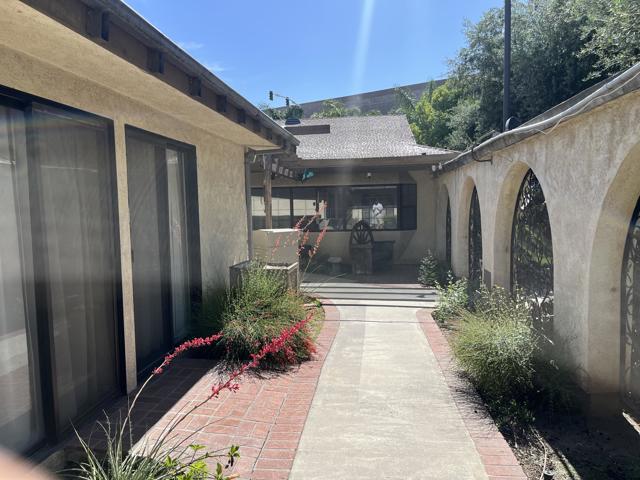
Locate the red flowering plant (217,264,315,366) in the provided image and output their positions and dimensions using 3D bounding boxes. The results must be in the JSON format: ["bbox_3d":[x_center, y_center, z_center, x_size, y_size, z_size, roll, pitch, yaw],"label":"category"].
[{"bbox_3d":[-0.543,0.708,5.061,0.836,0.781,1.028,-1,3,10],"label":"red flowering plant"}]

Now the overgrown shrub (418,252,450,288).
[{"bbox_3d":[2.038,0.525,8.627,0.507,0.644,0.548,-1,3,7],"label":"overgrown shrub"}]

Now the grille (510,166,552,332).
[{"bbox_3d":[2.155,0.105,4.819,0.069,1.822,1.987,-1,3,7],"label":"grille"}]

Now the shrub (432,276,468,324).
[{"bbox_3d":[1.662,0.749,6.108,0.438,0.493,0.507,-1,3,7],"label":"shrub"}]

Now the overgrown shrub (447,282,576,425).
[{"bbox_3d":[1.458,0.775,3.770,0.726,0.712,1.165,-1,3,7],"label":"overgrown shrub"}]

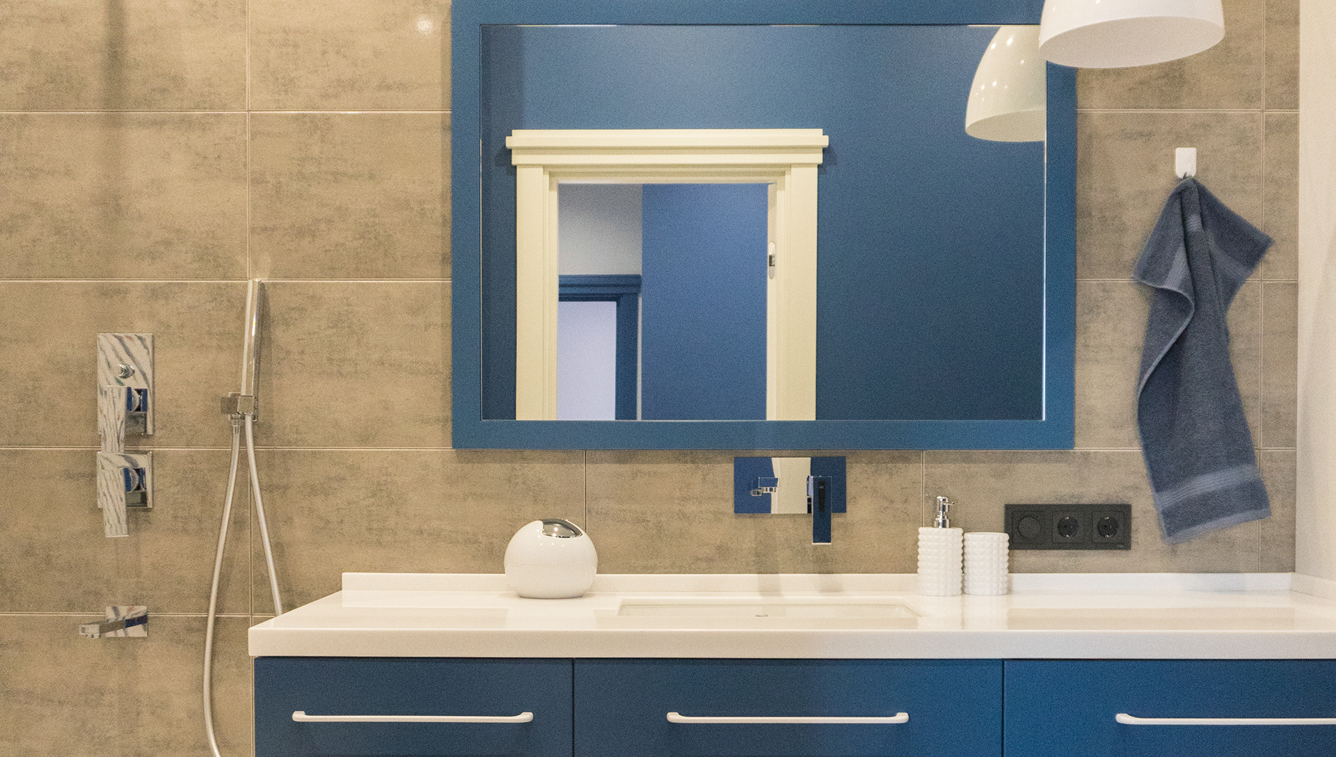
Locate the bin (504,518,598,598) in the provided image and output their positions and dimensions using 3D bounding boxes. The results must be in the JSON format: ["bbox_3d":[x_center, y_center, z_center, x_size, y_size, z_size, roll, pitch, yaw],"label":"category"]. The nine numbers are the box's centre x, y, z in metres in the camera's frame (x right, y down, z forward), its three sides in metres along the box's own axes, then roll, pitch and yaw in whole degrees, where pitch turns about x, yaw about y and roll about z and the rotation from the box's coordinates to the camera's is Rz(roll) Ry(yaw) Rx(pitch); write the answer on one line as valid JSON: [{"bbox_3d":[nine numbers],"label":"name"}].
[{"bbox_3d":[-0.197,0.305,2.260,0.157,0.132,0.155,0,0,0],"label":"bin"}]

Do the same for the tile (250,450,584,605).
[{"bbox_3d":[-0.446,0.275,2.385,0.597,0.295,0.010,0,0,0],"label":"tile"}]

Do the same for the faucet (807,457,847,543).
[{"bbox_3d":[0.271,0.210,2.320,0.067,0.150,0.080,0,0,0],"label":"faucet"}]

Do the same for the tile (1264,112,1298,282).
[{"bbox_3d":[1.086,-0.322,2.373,0.064,0.299,0.015,0,0,0],"label":"tile"}]

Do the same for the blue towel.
[{"bbox_3d":[0.932,-0.032,2.335,0.243,0.630,0.070,0,1,0],"label":"blue towel"}]

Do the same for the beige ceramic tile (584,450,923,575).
[{"bbox_3d":[0.155,0.276,2.385,0.603,0.296,0.010,0,0,0],"label":"beige ceramic tile"}]

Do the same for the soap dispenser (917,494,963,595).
[{"bbox_3d":[0.464,0.286,2.280,0.077,0.171,0.076,0,0,20],"label":"soap dispenser"}]

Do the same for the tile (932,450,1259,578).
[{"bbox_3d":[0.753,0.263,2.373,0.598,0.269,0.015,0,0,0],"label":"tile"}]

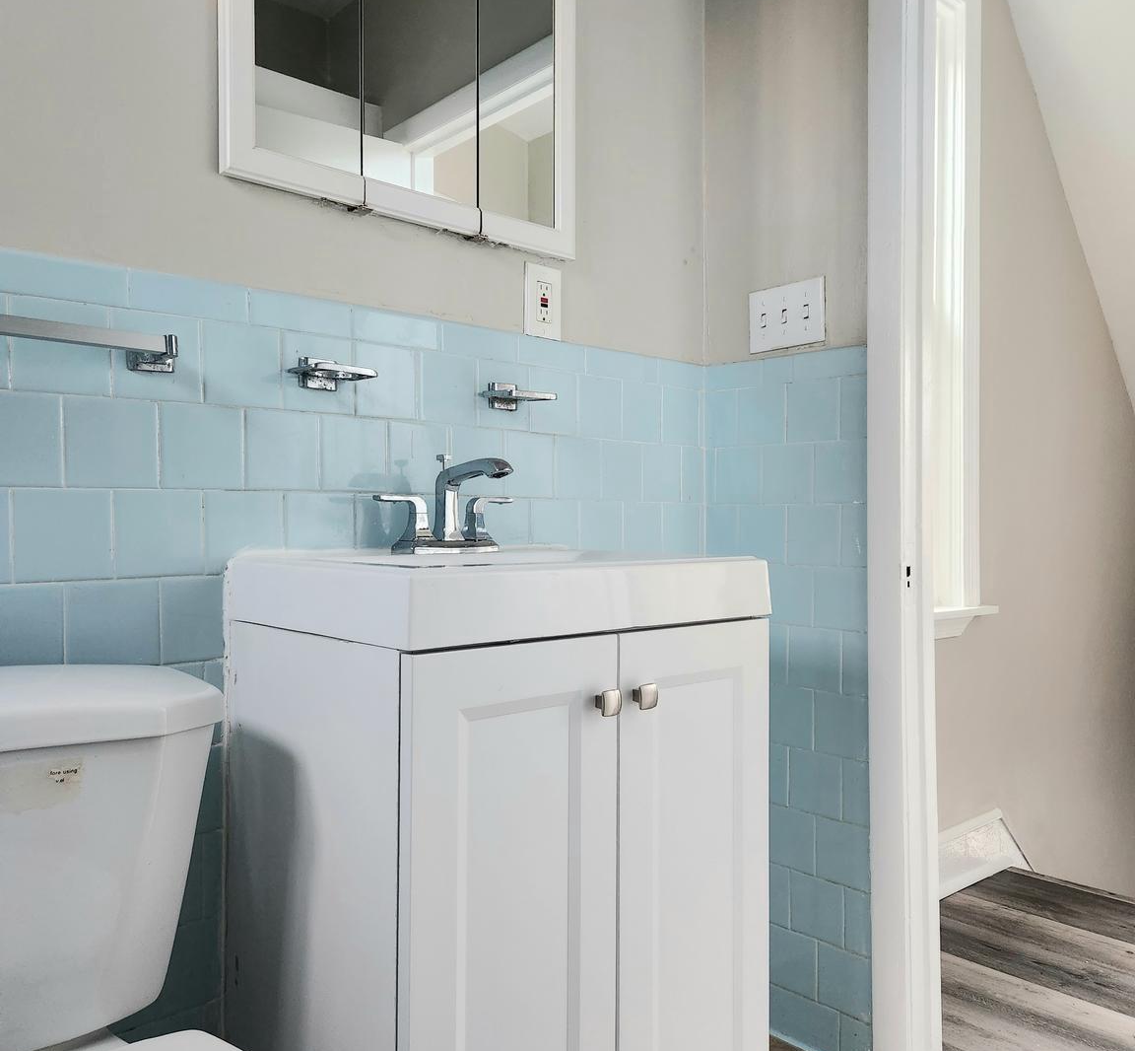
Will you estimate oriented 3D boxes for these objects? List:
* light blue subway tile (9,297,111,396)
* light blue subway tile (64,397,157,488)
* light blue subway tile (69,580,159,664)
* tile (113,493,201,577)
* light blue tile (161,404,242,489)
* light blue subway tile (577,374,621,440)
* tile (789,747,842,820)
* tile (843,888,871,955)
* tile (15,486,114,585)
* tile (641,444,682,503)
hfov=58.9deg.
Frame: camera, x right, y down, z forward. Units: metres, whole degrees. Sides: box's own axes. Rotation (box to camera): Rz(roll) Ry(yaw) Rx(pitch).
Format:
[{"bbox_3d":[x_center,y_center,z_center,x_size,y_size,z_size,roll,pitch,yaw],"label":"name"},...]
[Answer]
[{"bbox_3d":[-0.586,-0.204,1.162,0.108,0.108,0.010,0,-1,-43],"label":"light blue subway tile"},{"bbox_3d":[-0.545,-0.098,1.203,0.106,0.104,0.010,0,-1,-43],"label":"light blue subway tile"},{"bbox_3d":[-0.548,0.120,1.212,0.108,0.108,0.010,0,0,-43],"label":"light blue subway tile"},{"bbox_3d":[-0.505,0.011,1.242,0.108,0.108,0.009,0,0,-43],"label":"tile"},{"bbox_3d":[-0.469,-0.099,1.290,0.108,0.108,0.010,0,0,-43],"label":"light blue tile"},{"bbox_3d":[0.056,-0.209,1.788,0.108,0.108,0.010,0,0,-43],"label":"light blue subway tile"},{"bbox_3d":[0.441,0.454,1.779,0.010,0.108,0.108,0,-1,-43],"label":"tile"},{"bbox_3d":[0.505,0.684,1.744,0.010,0.110,0.051,0,0,-43],"label":"tile"},{"bbox_3d":[-0.583,0.011,1.163,0.108,0.108,0.010,0,-1,-43],"label":"tile"},{"bbox_3d":[0.176,-0.097,1.875,0.104,0.105,0.010,0,-1,-43],"label":"tile"}]

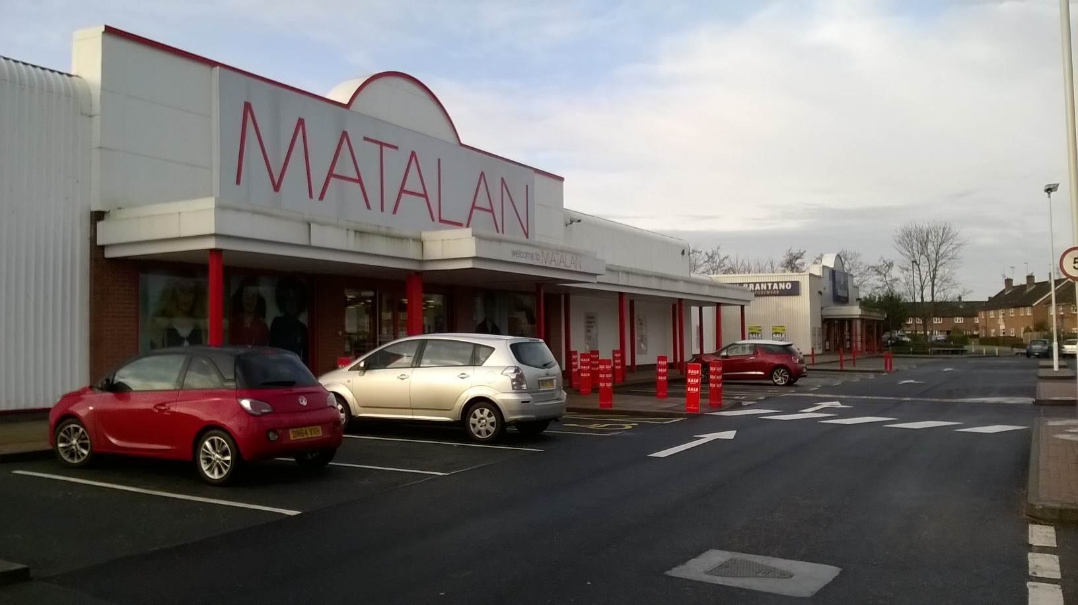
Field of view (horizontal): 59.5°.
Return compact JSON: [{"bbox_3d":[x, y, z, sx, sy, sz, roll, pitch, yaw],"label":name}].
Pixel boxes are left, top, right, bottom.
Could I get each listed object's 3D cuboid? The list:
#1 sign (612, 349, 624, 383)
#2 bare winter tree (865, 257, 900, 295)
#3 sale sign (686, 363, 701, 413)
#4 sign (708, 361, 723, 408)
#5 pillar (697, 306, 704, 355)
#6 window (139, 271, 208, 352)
[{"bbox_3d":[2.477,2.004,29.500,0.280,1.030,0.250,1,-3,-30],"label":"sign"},{"bbox_3d":[41.954,0.026,114.763,4.400,11.267,4.400,-1,-2,0],"label":"bare winter tree"},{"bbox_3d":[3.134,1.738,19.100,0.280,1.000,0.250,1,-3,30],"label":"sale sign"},{"bbox_3d":[3.780,1.751,20.100,0.265,0.980,0.230,-1,-2,11],"label":"sign"},{"bbox_3d":[7.719,1.620,44.740,0.150,2.843,0.150,-2,-3,27],"label":"pillar"},{"bbox_3d":[-6.483,0.599,17.355,0.100,2.172,2.094,-2,-3,27],"label":"window"}]

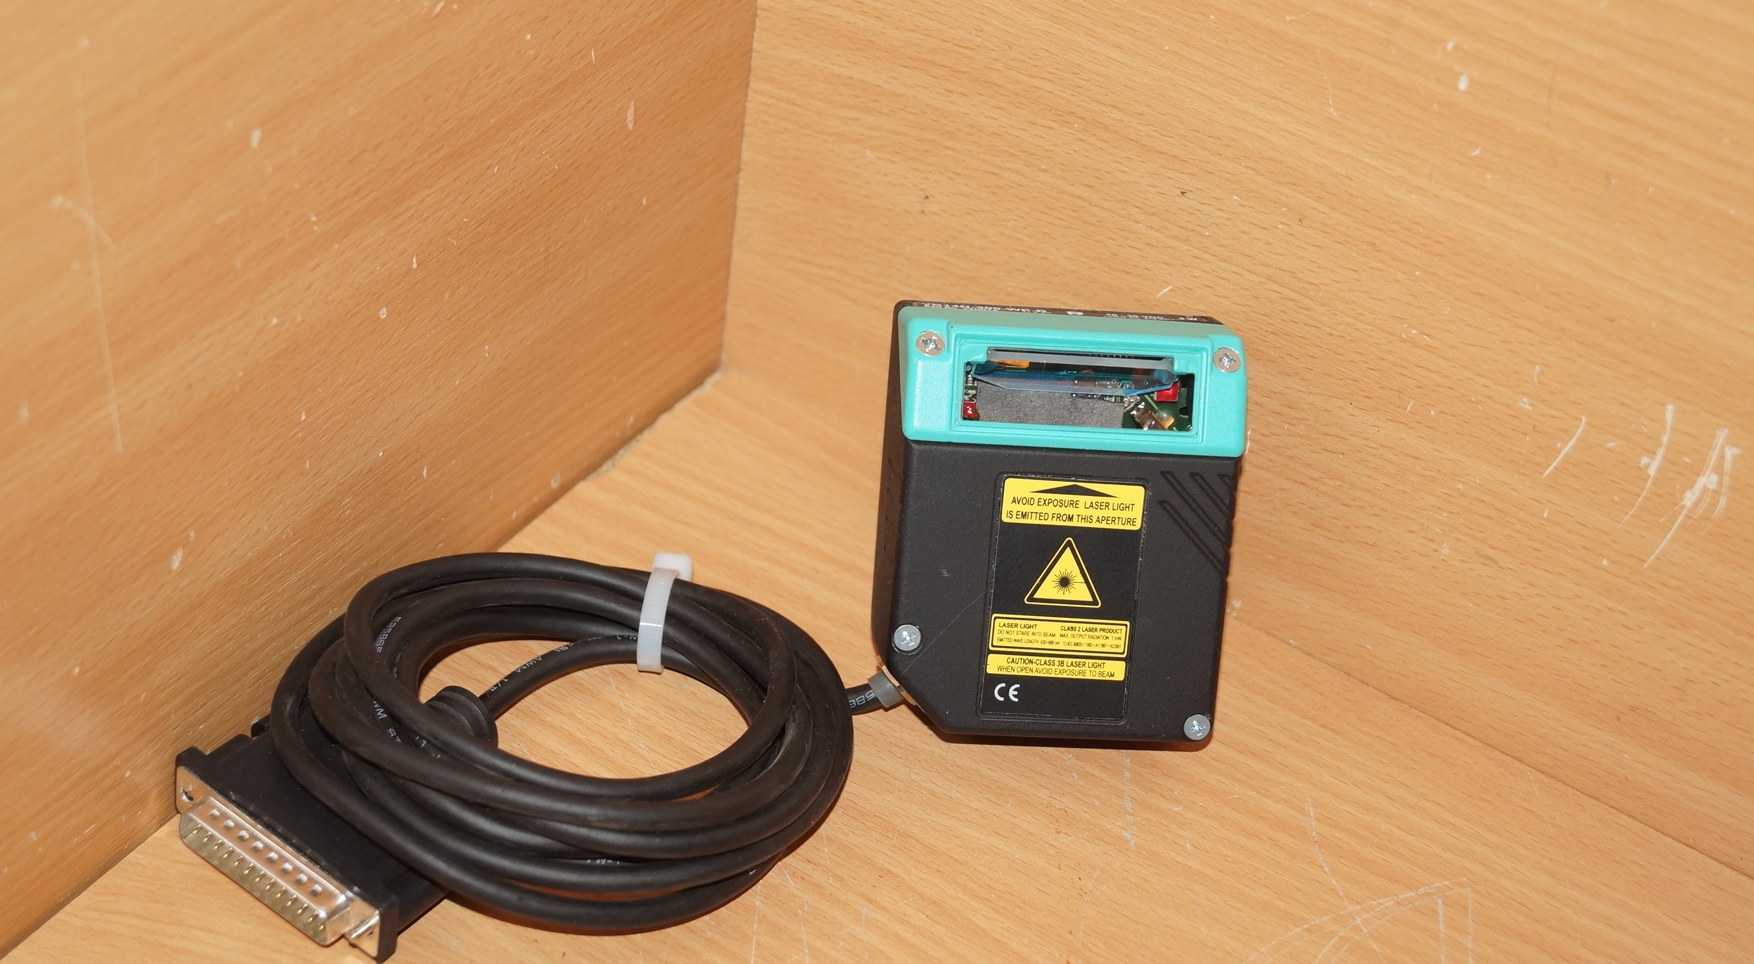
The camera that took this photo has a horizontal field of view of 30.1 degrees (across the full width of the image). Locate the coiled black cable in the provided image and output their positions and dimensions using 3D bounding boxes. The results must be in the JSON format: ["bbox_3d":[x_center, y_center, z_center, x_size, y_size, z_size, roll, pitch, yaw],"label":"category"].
[{"bbox_3d":[-0.058,0.043,0.617,0.110,0.032,0.089,5,40,-4],"label":"coiled black cable"}]

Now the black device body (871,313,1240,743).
[{"bbox_3d":[0.035,0.009,0.629,0.068,0.084,0.034,4,-3,-1],"label":"black device body"}]

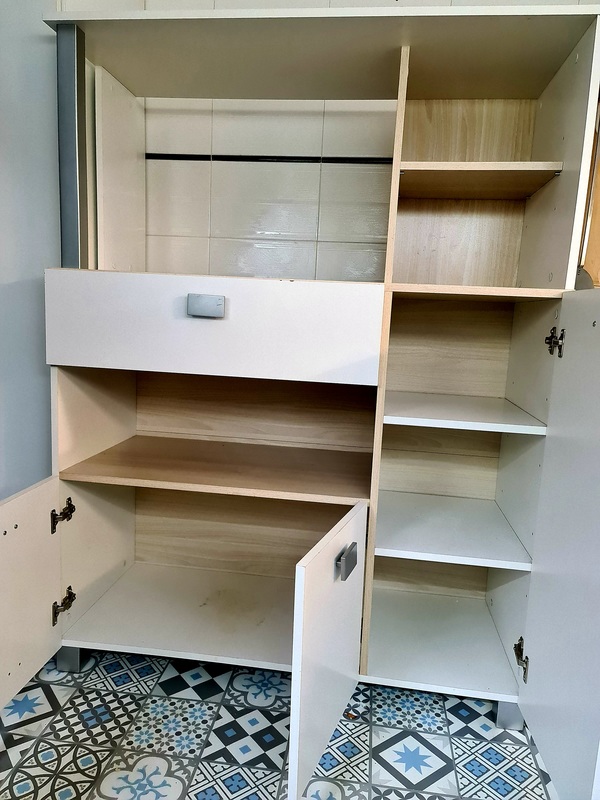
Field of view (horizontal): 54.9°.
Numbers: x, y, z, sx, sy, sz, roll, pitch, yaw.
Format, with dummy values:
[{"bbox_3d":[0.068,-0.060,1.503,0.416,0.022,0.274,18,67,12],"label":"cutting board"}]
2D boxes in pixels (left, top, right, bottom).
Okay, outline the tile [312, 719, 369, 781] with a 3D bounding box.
[{"bbox_3d":[0.073,0.859,1.423,0.199,0.010,0.199,4,8,7],"label":"tile"}]

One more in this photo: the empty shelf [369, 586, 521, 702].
[{"bbox_3d":[0.405,0.723,1.756,0.388,0.020,0.500,4,8,8],"label":"empty shelf"}]

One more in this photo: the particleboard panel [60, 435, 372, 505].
[{"bbox_3d":[-0.161,0.157,1.397,0.667,0.016,0.399,4,9,7],"label":"particleboard panel"}]

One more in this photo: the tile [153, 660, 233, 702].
[{"bbox_3d":[-0.298,0.806,1.667,0.199,0.010,0.199,4,8,7],"label":"tile"}]

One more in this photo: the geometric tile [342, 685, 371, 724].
[{"bbox_3d":[0.099,0.831,1.619,0.199,0.010,0.199,4,8,7],"label":"geometric tile"}]

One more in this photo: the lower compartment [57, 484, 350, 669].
[{"bbox_3d":[-0.173,0.352,1.429,0.674,0.382,0.399,4,9,7],"label":"lower compartment"}]

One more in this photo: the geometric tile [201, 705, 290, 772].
[{"bbox_3d":[-0.125,0.846,1.447,0.199,0.010,0.199,4,8,7],"label":"geometric tile"}]

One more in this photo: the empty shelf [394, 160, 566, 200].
[{"bbox_3d":[0.375,-0.481,1.280,0.310,0.015,0.295,4,9,7],"label":"empty shelf"}]

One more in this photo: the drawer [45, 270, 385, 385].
[{"bbox_3d":[-0.158,-0.171,1.307,0.680,0.190,0.368,4,9,7],"label":"drawer"}]

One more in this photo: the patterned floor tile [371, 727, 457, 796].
[{"bbox_3d":[0.272,0.871,1.399,0.199,0.010,0.199,4,8,7],"label":"patterned floor tile"}]

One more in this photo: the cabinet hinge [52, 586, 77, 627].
[{"bbox_3d":[-0.526,0.458,1.299,0.032,0.060,0.091,4,9,7],"label":"cabinet hinge"}]

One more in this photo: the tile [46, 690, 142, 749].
[{"bbox_3d":[-0.521,0.821,1.494,0.199,0.010,0.199,4,8,7],"label":"tile"}]

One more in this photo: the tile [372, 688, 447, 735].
[{"bbox_3d":[0.297,0.843,1.595,0.199,0.010,0.199,4,8,7],"label":"tile"}]

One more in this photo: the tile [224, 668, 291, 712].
[{"bbox_3d":[-0.099,0.818,1.643,0.199,0.010,0.199,4,8,7],"label":"tile"}]

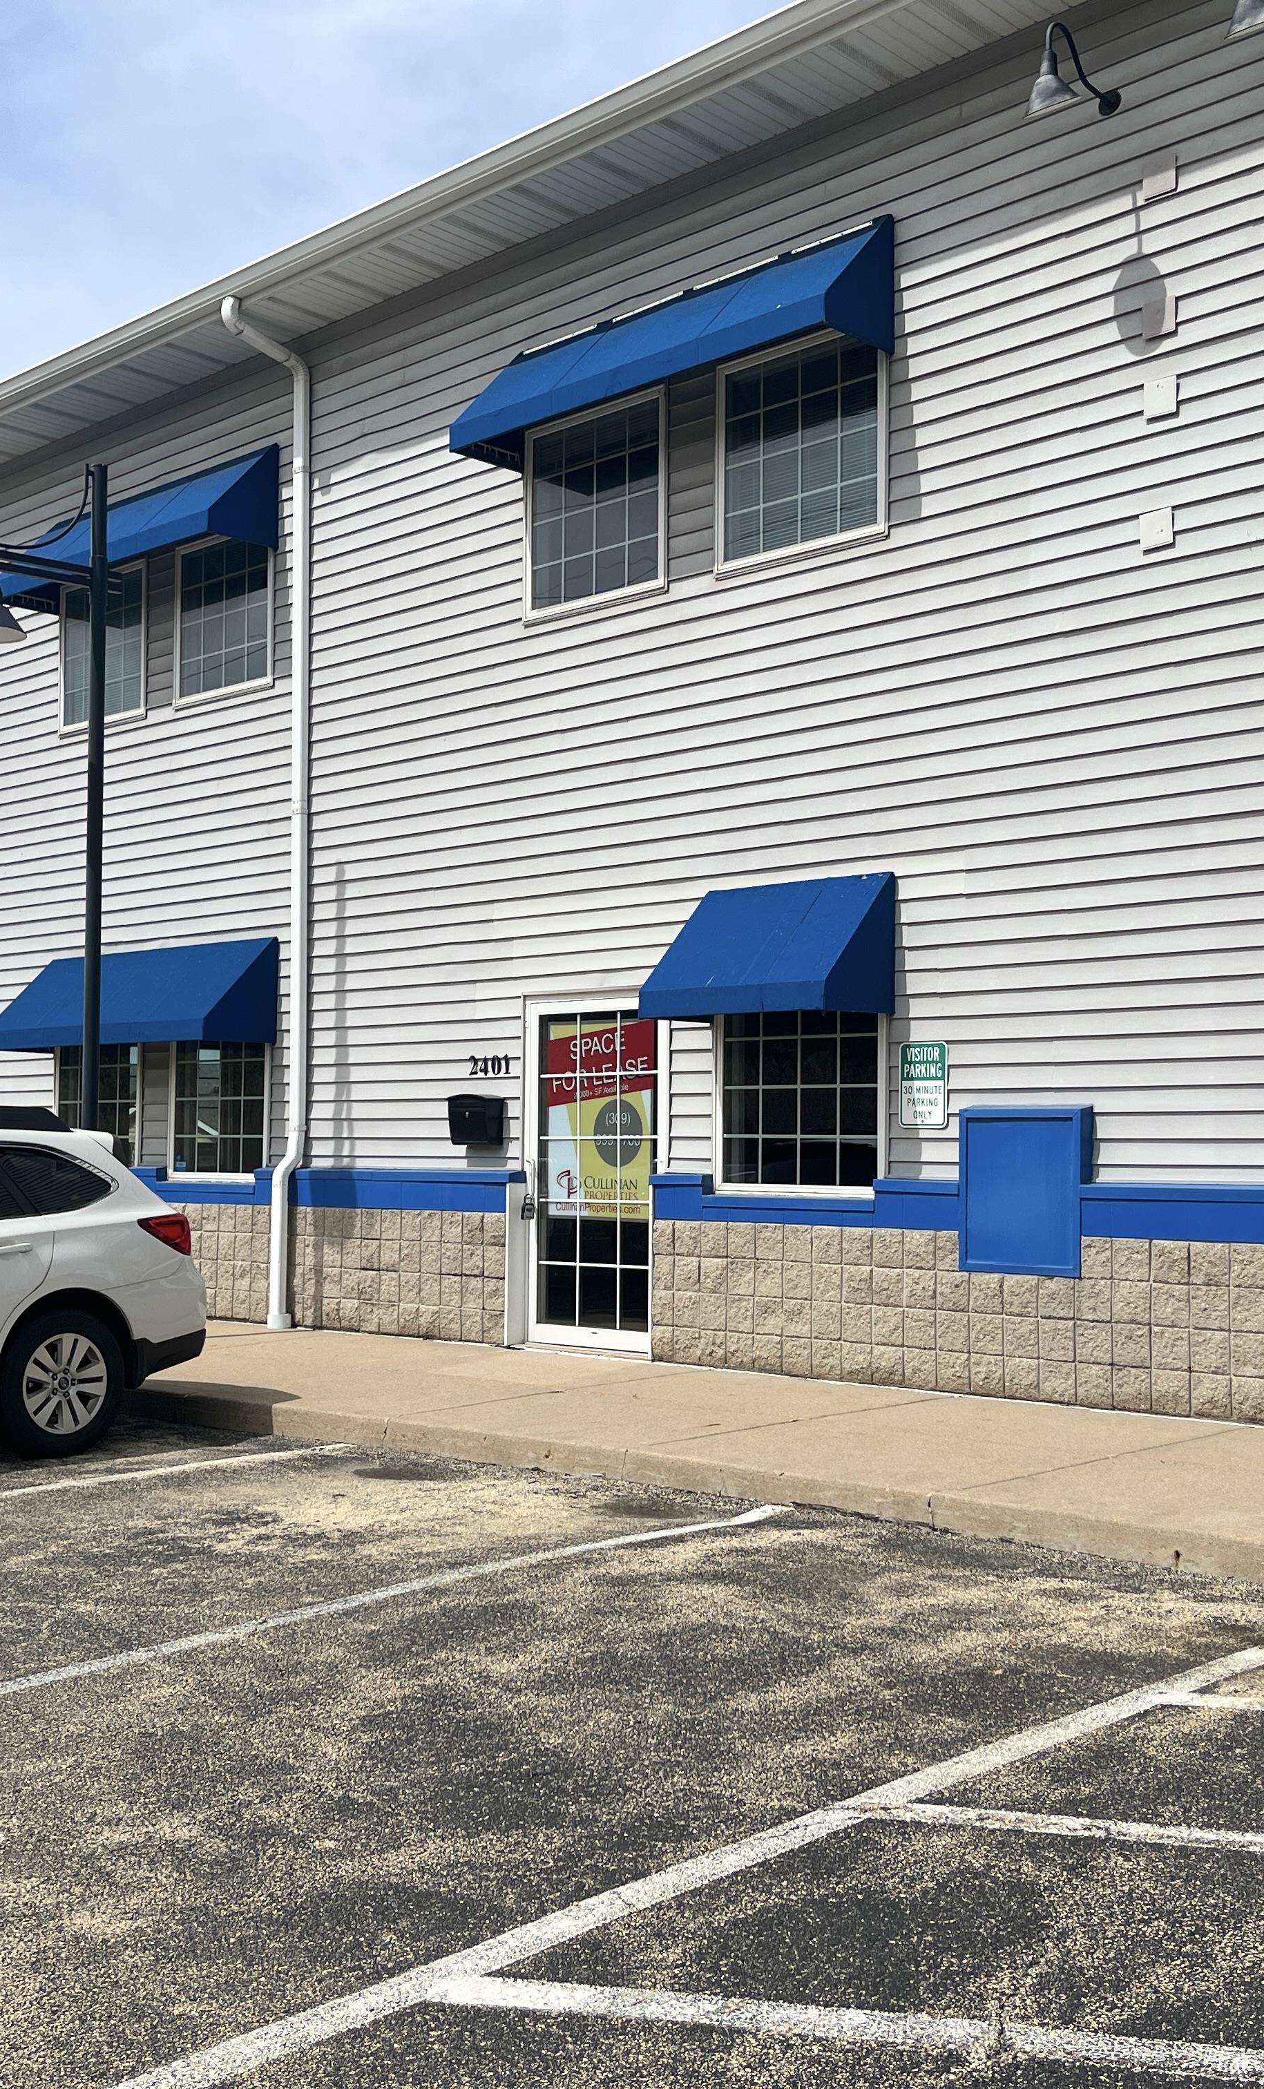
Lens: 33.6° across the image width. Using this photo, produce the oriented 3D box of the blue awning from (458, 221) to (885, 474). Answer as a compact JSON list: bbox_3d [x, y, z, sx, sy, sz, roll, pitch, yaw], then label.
[{"bbox_3d":[0.153,-4.061,12.064,2.910,0.790,0.620,-2,-4,43],"label":"blue awning"}]

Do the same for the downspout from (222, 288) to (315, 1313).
[{"bbox_3d":[-2.529,-1.594,14.474,0.135,7.040,0.650,-2,-3,43],"label":"downspout"}]

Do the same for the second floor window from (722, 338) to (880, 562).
[{"bbox_3d":[0.946,-3.347,11.720,1.120,1.130,0.100,-2,-3,43],"label":"second floor window"}]

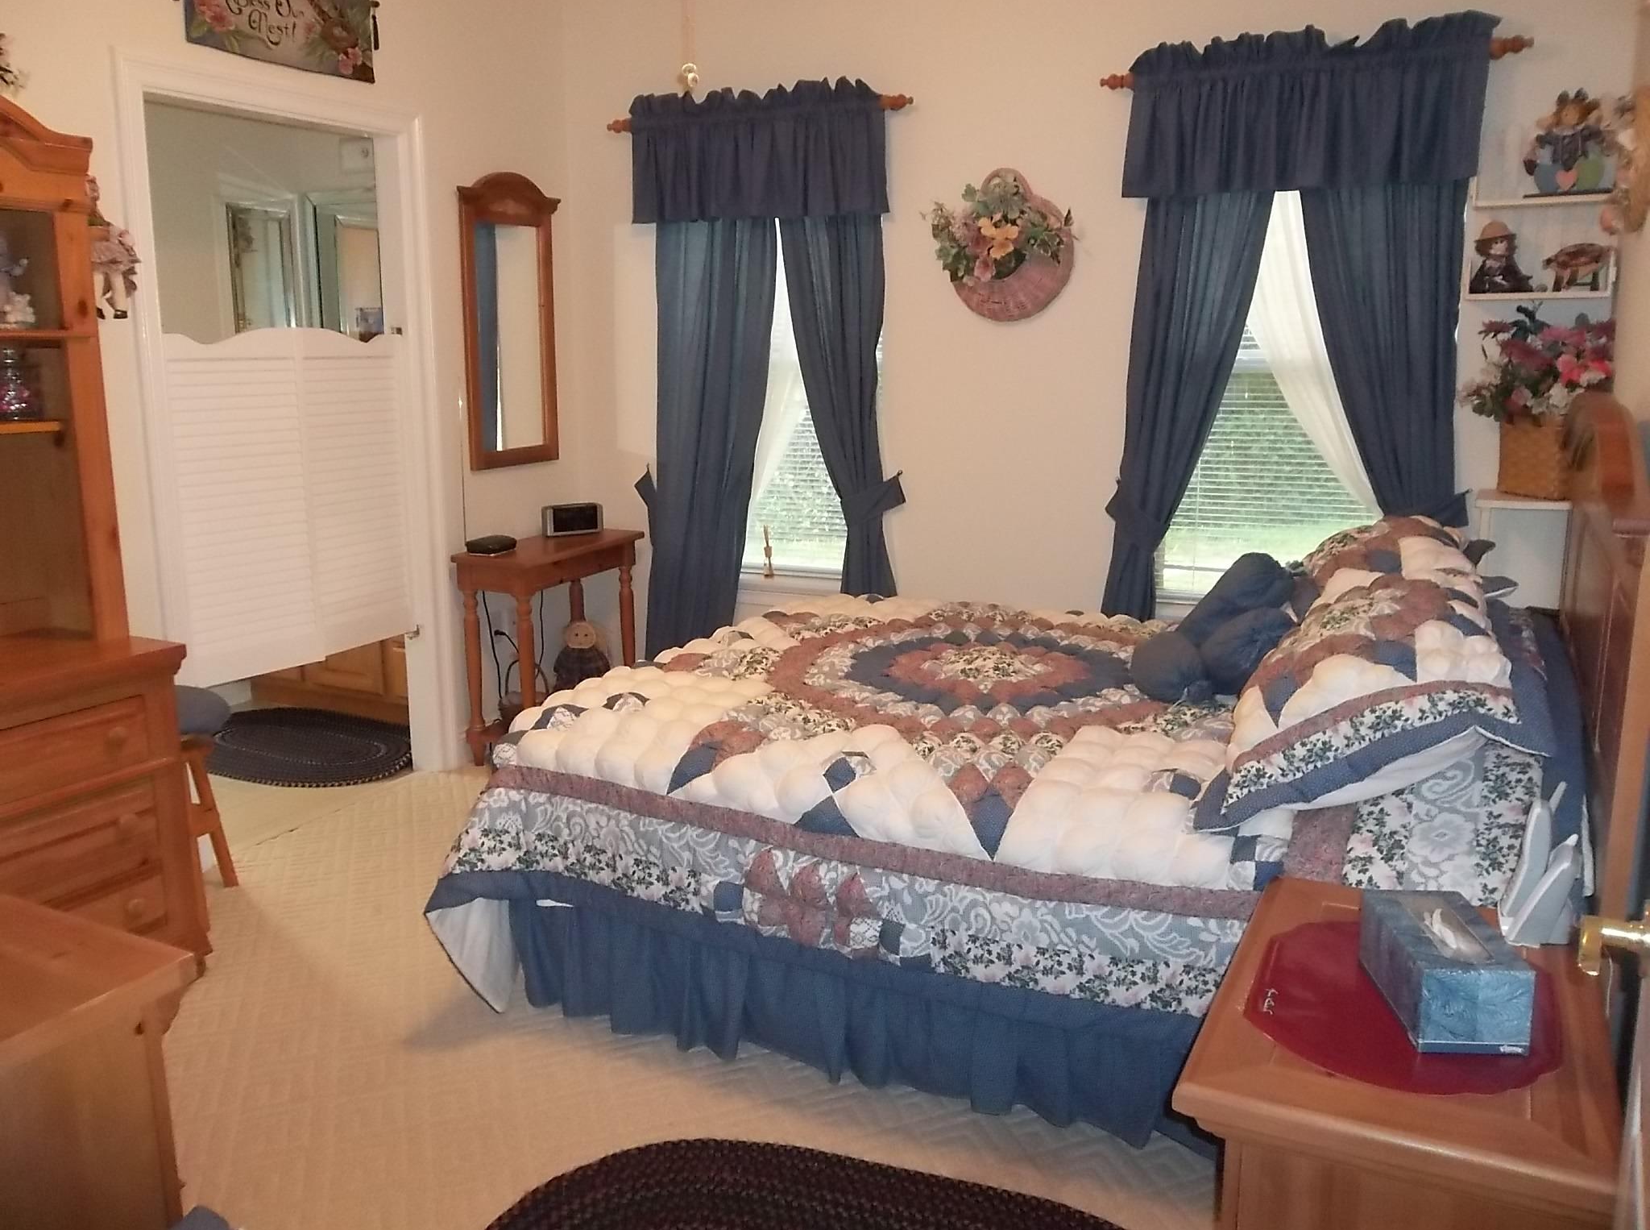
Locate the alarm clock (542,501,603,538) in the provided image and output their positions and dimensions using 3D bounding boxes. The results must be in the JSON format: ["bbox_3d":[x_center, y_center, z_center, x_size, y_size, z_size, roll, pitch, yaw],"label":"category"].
[{"bbox_3d":[-0.943,-0.354,4.778,0.215,0.108,0.065,-9,15,-40],"label":"alarm clock"}]

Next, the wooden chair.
[{"bbox_3d":[-1.679,0.481,3.307,0.290,0.540,0.320,6,13,26],"label":"wooden chair"}]

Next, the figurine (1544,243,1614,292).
[{"bbox_3d":[1.915,-0.883,3.272,0.145,0.120,0.080,5,12,20],"label":"figurine"}]

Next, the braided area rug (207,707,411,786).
[{"bbox_3d":[-1.944,0.462,4.739,1.130,0.020,0.760,6,13,26],"label":"braided area rug"}]

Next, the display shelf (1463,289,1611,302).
[{"bbox_3d":[1.843,-0.834,3.339,0.325,0.035,0.140,6,13,26],"label":"display shelf"}]

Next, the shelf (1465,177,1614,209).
[{"bbox_3d":[1.842,-1.072,3.291,0.325,0.055,0.140,6,13,26],"label":"shelf"}]

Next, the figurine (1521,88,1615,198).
[{"bbox_3d":[1.869,-1.187,3.235,0.190,0.240,0.070,9,14,37],"label":"figurine"}]

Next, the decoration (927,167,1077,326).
[{"bbox_3d":[0.541,-1.130,3.930,0.425,0.435,0.140,6,13,26],"label":"decoration"}]

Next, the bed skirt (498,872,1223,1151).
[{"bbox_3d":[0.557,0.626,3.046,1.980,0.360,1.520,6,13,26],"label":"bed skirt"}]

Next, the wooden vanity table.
[{"bbox_3d":[-0.956,0.123,4.599,0.310,0.740,0.740,6,13,26],"label":"wooden vanity table"}]

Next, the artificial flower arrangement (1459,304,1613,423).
[{"bbox_3d":[1.799,-0.634,3.255,0.320,0.270,0.280,7,13,31],"label":"artificial flower arrangement"}]

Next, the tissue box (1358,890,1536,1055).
[{"bbox_3d":[0.777,0.445,1.626,0.123,0.104,0.229,1,11,5],"label":"tissue box"}]

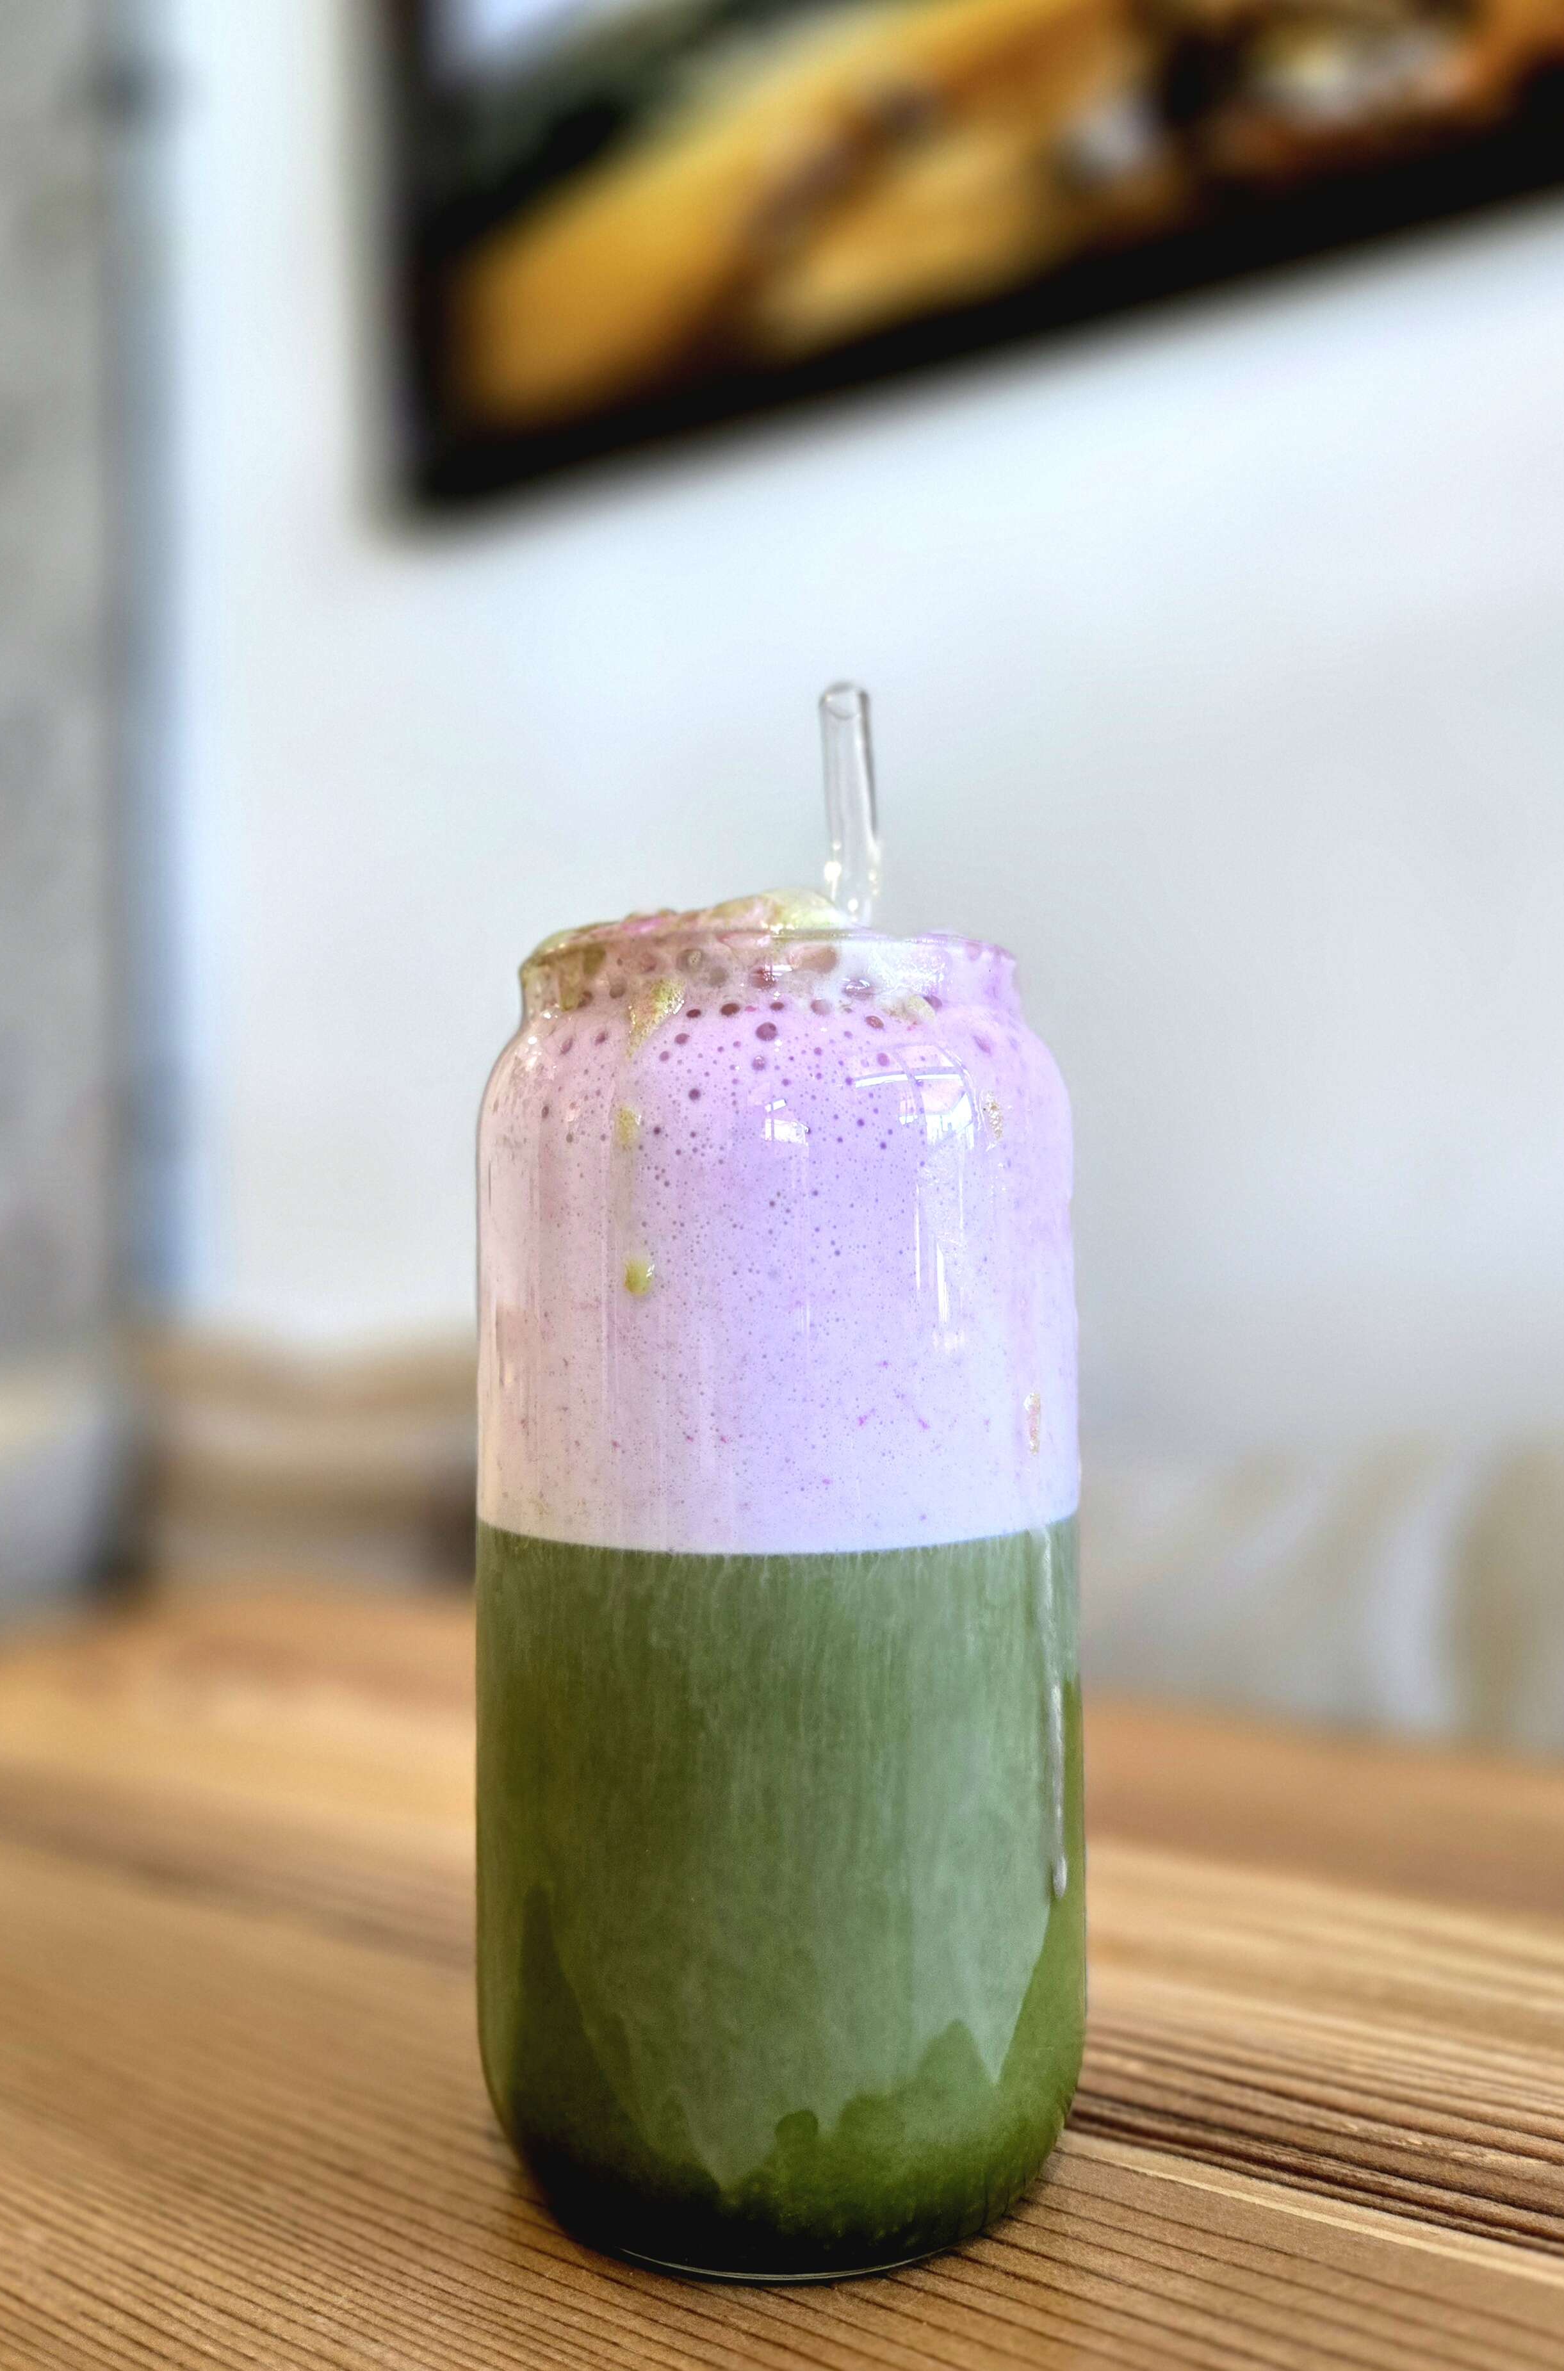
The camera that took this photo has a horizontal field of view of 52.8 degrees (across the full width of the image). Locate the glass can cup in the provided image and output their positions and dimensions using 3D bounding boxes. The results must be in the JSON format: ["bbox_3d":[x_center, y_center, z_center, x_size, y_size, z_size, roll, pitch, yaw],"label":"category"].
[{"bbox_3d":[0.000,0.045,0.202,0.076,0.144,0.076,-1,-4,0],"label":"glass can cup"}]

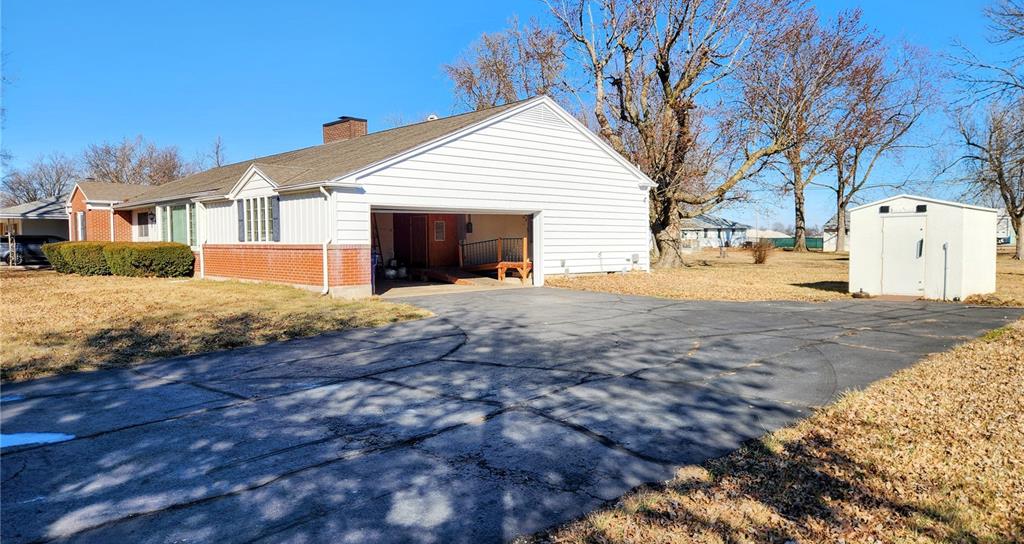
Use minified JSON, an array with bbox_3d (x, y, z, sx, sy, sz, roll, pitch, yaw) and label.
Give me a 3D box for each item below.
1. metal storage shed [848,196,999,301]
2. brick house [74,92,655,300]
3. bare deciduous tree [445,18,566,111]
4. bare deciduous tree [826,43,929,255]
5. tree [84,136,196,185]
[{"bbox_3d":[10.150,-0.652,16.765,3.085,2.342,2.408,-3,4,-43],"label":"metal storage shed"},{"bbox_3d":[-9.393,-3.105,28.910,12.041,6.137,28.975,-3,4,-43],"label":"brick house"},{"bbox_3d":[-0.256,-9.242,47.377,9.200,16.556,9.000,0,3,0],"label":"bare deciduous tree"},{"bbox_3d":[32.382,-11.226,61.426,10.500,18.718,10.000,1,3,28],"label":"bare deciduous tree"},{"bbox_3d":[-37.088,-7.558,68.273,11.500,11.980,11.000,-2,3,-29],"label":"tree"}]

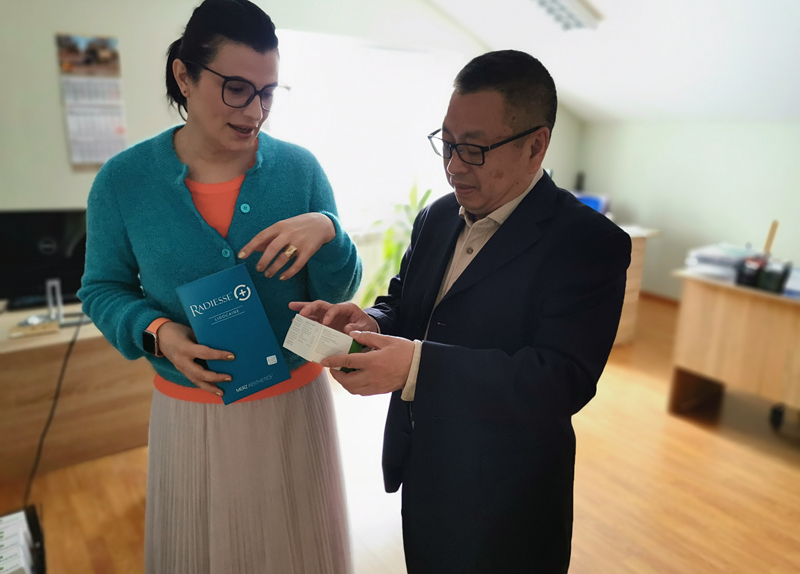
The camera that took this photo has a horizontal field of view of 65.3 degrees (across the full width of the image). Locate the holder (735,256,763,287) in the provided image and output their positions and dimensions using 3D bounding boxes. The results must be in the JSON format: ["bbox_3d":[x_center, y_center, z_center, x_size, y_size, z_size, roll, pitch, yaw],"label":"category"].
[{"bbox_3d":[1.660,-0.069,2.933,0.090,0.120,0.095,-10,18,-34],"label":"holder"}]

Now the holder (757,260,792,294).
[{"bbox_3d":[1.713,-0.048,2.851,0.098,0.120,0.098,-10,18,-34],"label":"holder"}]

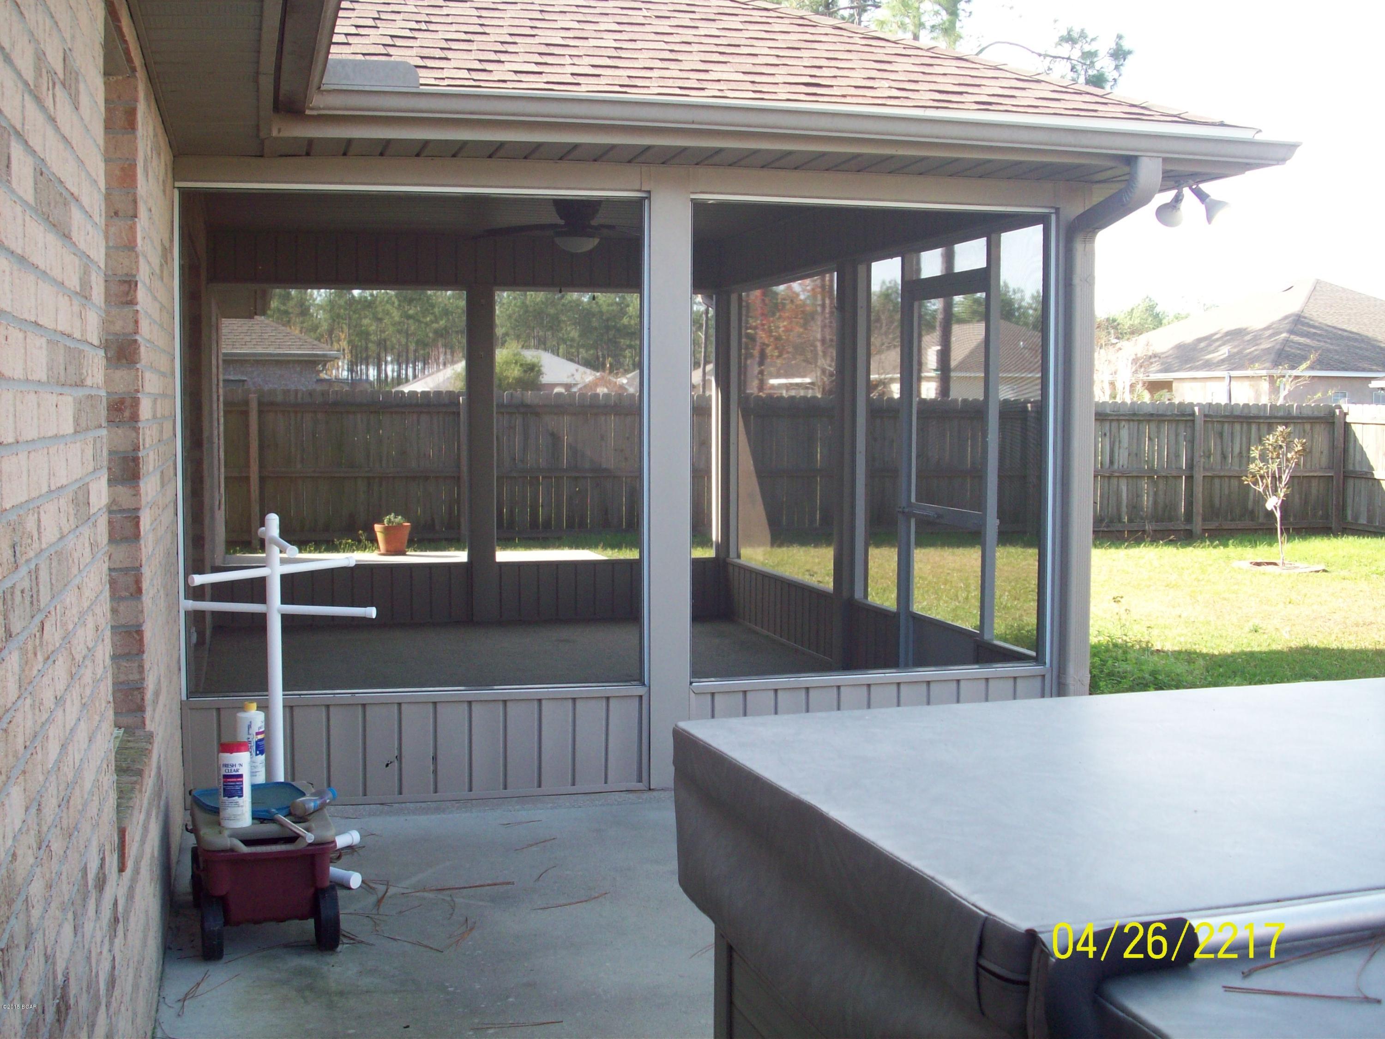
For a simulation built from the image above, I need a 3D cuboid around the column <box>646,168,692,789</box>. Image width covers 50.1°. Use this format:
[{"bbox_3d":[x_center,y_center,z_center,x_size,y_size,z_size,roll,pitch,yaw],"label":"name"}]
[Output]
[{"bbox_3d":[-0.095,-0.145,5.881,0.165,2.440,0.160,-1,5,-14],"label":"column"}]

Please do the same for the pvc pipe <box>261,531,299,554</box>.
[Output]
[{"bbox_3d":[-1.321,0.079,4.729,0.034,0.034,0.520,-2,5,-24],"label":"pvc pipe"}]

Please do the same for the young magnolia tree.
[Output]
[{"bbox_3d":[6.163,-0.257,15.600,0.660,1.470,0.640,2,5,22],"label":"young magnolia tree"}]

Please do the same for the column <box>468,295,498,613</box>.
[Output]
[{"bbox_3d":[-1.480,-0.459,10.464,0.180,2.360,0.170,-1,5,-14],"label":"column"}]

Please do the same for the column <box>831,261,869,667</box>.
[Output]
[{"bbox_3d":[0.859,-0.288,7.938,0.150,2.200,0.150,-1,5,-17],"label":"column"}]

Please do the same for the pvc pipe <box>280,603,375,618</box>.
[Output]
[{"bbox_3d":[-1.189,0.298,4.783,0.345,0.032,0.032,1,5,17],"label":"pvc pipe"}]

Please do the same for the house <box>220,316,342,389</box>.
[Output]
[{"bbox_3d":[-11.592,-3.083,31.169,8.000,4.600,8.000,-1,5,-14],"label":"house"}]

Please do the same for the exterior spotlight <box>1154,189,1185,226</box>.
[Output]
[{"bbox_3d":[1.974,-1.290,6.117,0.115,0.165,0.130,-1,4,-10],"label":"exterior spotlight"}]

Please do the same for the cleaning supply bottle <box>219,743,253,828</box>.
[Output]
[{"bbox_3d":[-1.281,0.745,4.150,0.089,0.237,0.087,-1,4,-9],"label":"cleaning supply bottle"}]

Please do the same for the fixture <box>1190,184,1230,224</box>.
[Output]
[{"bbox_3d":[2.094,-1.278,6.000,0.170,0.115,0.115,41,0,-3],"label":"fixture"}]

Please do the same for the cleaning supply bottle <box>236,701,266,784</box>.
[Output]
[{"bbox_3d":[-1.286,0.658,4.317,0.082,0.250,0.082,2,5,18],"label":"cleaning supply bottle"}]

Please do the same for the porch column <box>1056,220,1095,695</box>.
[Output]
[{"bbox_3d":[1.625,-0.158,6.305,0.160,2.400,0.155,-1,5,-14],"label":"porch column"}]

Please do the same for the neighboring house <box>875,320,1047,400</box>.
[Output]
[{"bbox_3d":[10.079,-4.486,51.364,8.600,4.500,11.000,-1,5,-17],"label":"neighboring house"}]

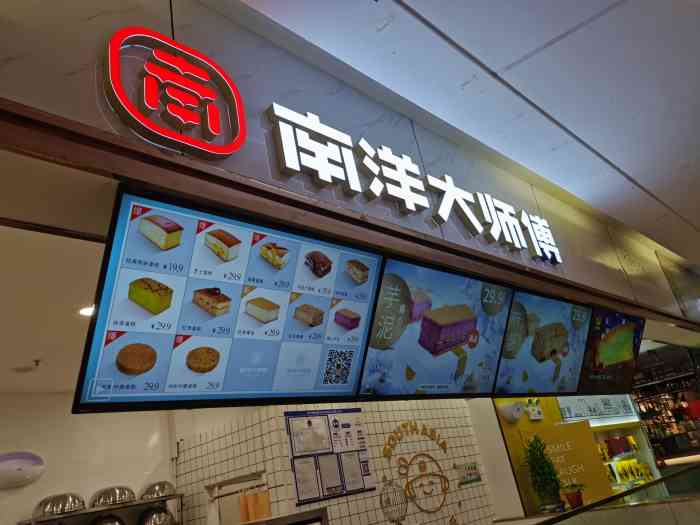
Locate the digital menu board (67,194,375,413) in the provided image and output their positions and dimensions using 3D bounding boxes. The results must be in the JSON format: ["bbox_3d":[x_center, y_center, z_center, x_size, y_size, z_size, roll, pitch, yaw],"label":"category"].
[{"bbox_3d":[-0.307,0.172,1.811,1.048,0.597,0.060,12,-2,-44],"label":"digital menu board"}]

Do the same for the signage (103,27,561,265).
[{"bbox_3d":[0.266,-0.315,2.368,2.620,0.401,0.070,12,-32,-44],"label":"signage"}]

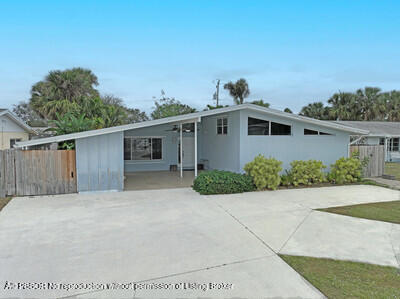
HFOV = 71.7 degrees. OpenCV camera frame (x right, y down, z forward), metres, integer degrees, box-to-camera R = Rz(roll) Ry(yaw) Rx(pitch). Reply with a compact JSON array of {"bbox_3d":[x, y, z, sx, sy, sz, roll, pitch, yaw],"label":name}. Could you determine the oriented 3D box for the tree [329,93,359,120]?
[{"bbox_3d":[21.200,-4.350,41.000,4.100,8.400,4.100,0,4,0],"label":"tree"}]

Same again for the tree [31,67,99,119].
[{"bbox_3d":[-12.600,-3.450,26.000,5.900,8.700,5.600,0,4,0],"label":"tree"}]

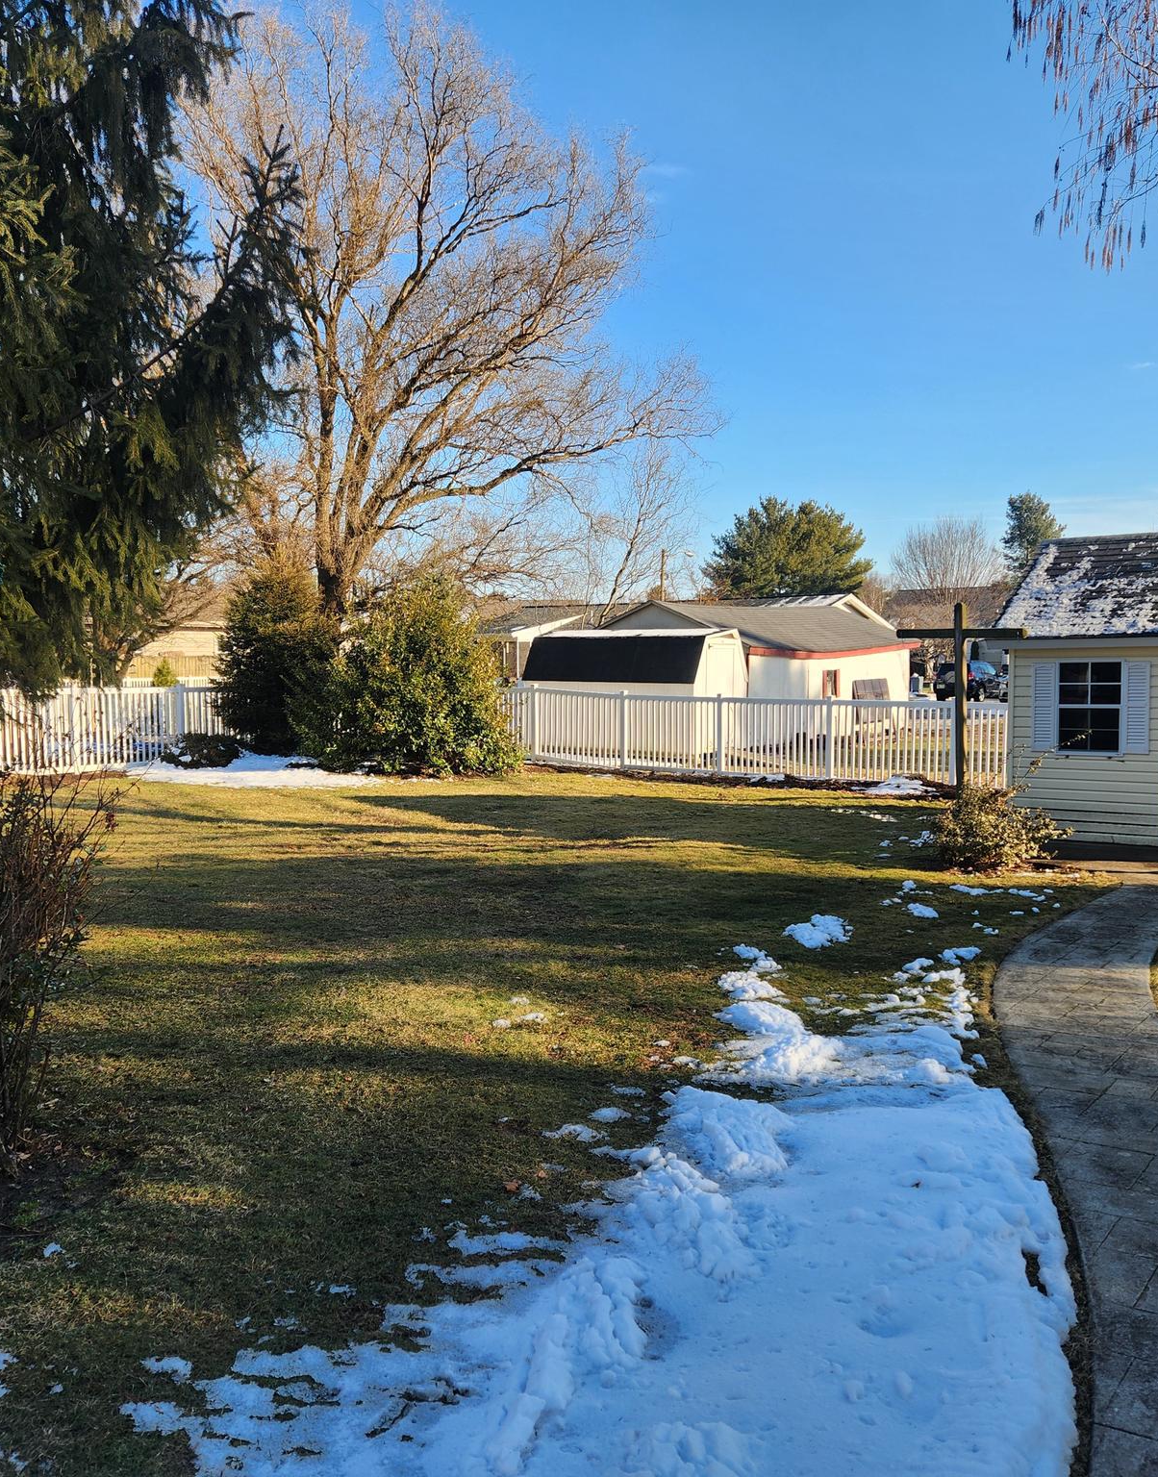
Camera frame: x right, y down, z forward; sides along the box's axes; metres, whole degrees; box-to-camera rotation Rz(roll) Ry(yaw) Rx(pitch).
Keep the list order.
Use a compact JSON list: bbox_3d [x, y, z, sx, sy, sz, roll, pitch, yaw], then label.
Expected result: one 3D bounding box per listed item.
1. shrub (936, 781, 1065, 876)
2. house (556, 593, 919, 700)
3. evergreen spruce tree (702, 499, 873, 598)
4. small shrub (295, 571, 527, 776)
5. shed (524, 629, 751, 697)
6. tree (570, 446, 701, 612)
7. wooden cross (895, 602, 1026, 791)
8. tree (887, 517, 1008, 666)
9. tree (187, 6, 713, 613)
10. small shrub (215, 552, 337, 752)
[{"bbox_3d":[3.691,0.777,11.500,1.100,0.780,1.050,1,3,18],"label":"shrub"},{"bbox_3d":[5.400,-2.430,40.431,8.500,4.150,10.000,3,4,44],"label":"house"},{"bbox_3d":[9.309,-6.274,58.000,7.600,8.800,7.400,1,2,9],"label":"evergreen spruce tree"},{"bbox_3d":[-2.850,-1.079,21.773,3.750,3.280,3.400,0,3,0],"label":"small shrub"},{"bbox_3d":[1.122,-0.954,26.000,3.900,2.400,2.200,2,3,34],"label":"shed"},{"bbox_3d":[1.450,-3.757,33.363,3.500,7.450,3.400,0,3,0],"label":"tree"},{"bbox_3d":[3.540,-0.065,12.110,1.200,2.380,0.120,2,3,38],"label":"wooden cross"},{"bbox_3d":[18.867,-6.893,67.000,6.200,9.000,6.200,1,2,16],"label":"tree"},{"bbox_3d":[-3.100,-8.463,30.645,12.800,17.100,12.200,0,3,0],"label":"tree"},{"bbox_3d":[-4.827,-1.358,21.000,2.050,3.300,2.000,0,2,-13],"label":"small shrub"}]

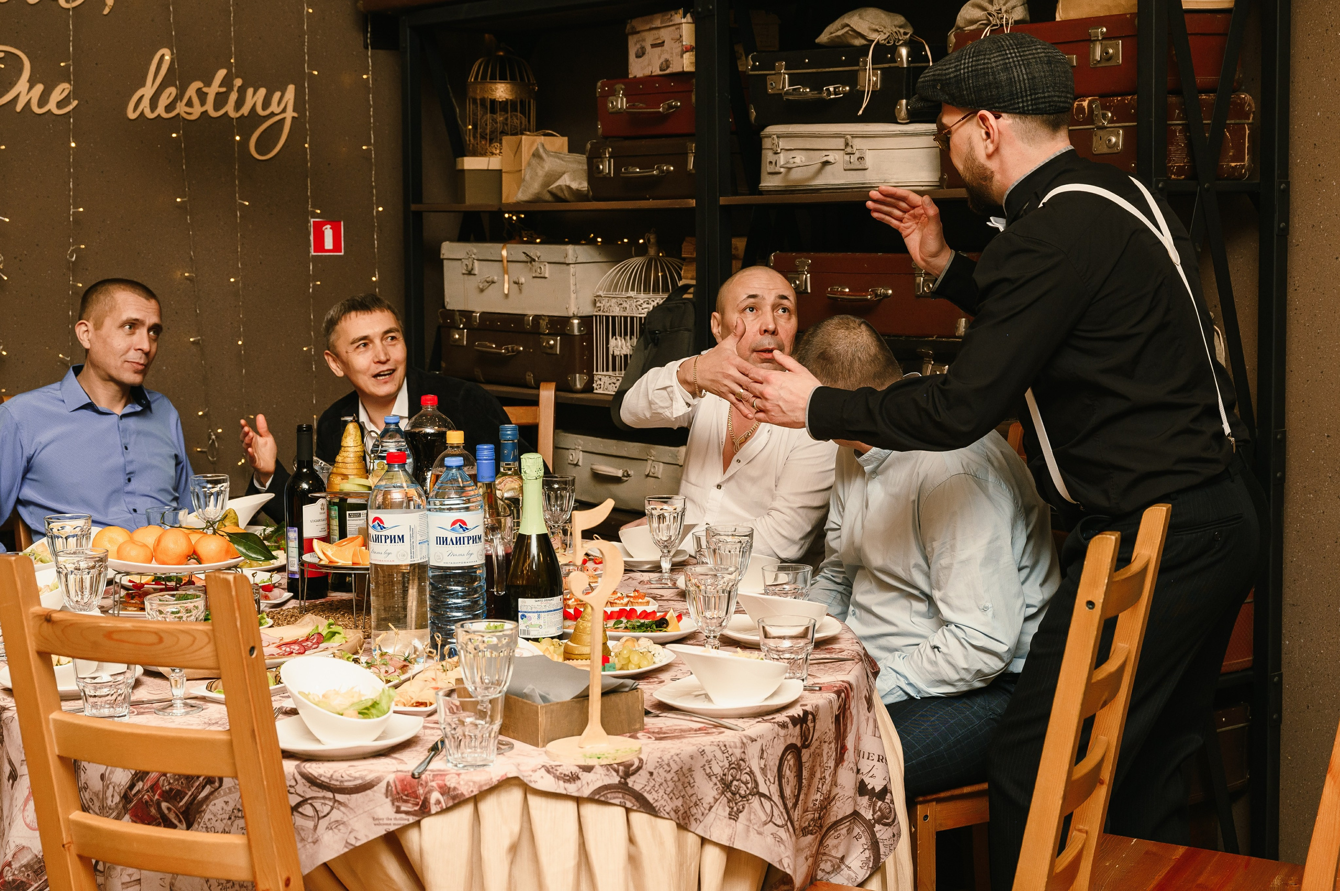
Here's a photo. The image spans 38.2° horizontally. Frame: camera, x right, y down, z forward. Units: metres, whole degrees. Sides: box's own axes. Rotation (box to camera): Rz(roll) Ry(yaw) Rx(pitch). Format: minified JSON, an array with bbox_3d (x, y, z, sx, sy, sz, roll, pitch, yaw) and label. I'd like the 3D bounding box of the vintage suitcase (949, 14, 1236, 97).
[{"bbox_3d":[0.951,-0.857,4.384,0.340,0.176,0.570,-5,8,-39],"label":"vintage suitcase"}]

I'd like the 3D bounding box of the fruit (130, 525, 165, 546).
[{"bbox_3d":[-0.940,0.178,3.490,0.069,0.065,0.069,0,6,0],"label":"fruit"}]

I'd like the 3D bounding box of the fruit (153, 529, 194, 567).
[{"bbox_3d":[-0.874,0.180,3.410,0.070,0.066,0.070,0,6,0],"label":"fruit"}]

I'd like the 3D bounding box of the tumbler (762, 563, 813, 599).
[{"bbox_3d":[0.201,0.254,3.295,0.086,0.091,0.086,0,6,0],"label":"tumbler"}]

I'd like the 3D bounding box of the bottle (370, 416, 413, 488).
[{"bbox_3d":[-0.521,0.103,3.668,0.088,0.315,0.088,-1,7,0],"label":"bottle"}]

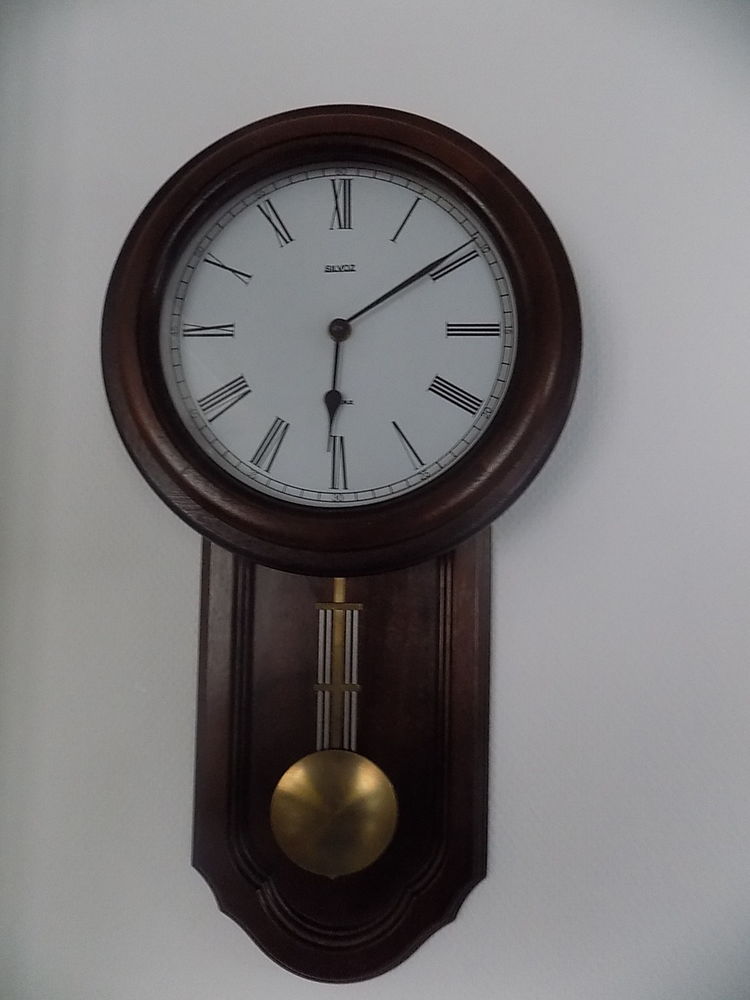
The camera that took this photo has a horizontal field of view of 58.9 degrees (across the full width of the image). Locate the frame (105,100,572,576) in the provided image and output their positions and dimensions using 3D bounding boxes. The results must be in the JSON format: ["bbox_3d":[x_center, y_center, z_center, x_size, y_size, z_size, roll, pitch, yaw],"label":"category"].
[{"bbox_3d":[-0.022,-0.111,0.453,0.320,0.320,0.075,1,-5,2],"label":"frame"}]

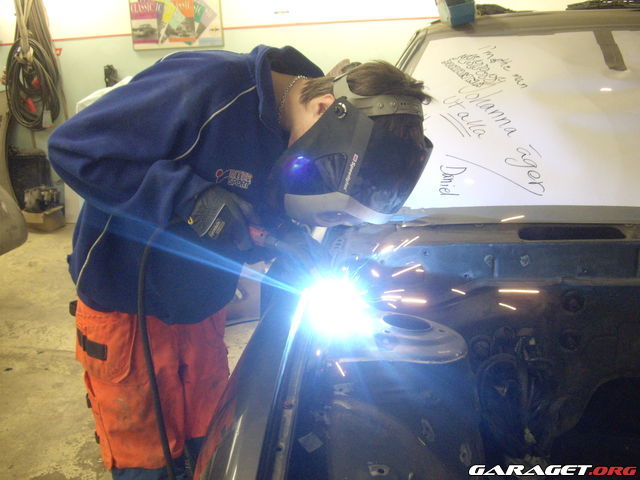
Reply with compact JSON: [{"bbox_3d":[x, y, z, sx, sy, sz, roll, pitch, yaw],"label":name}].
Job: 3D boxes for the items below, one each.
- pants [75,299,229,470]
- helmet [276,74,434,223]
[{"bbox_3d":[-0.389,0.276,1.620,0.300,0.510,0.410,14,21,41],"label":"pants"},{"bbox_3d":[0.054,-0.162,1.240,0.260,0.265,0.220,15,-6,36],"label":"helmet"}]

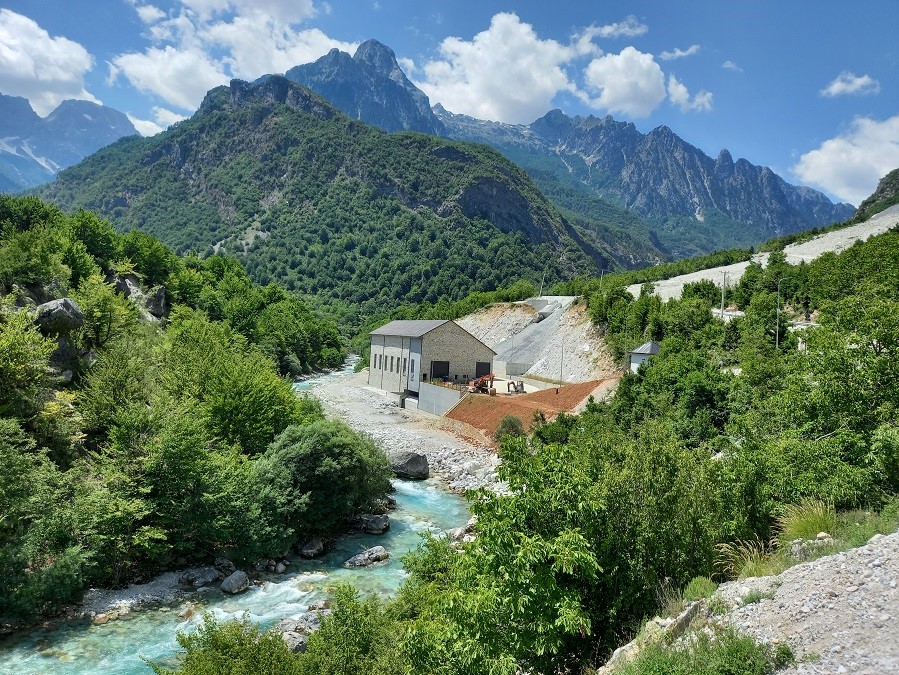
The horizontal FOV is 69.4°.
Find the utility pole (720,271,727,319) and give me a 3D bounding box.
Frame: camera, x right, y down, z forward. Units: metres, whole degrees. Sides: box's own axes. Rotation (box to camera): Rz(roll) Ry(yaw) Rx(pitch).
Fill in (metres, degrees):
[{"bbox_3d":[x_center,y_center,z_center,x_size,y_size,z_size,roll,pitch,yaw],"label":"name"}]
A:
[{"bbox_3d":[54.752,-8.316,130.008,0.400,10.000,0.350,3,0,0],"label":"utility pole"}]

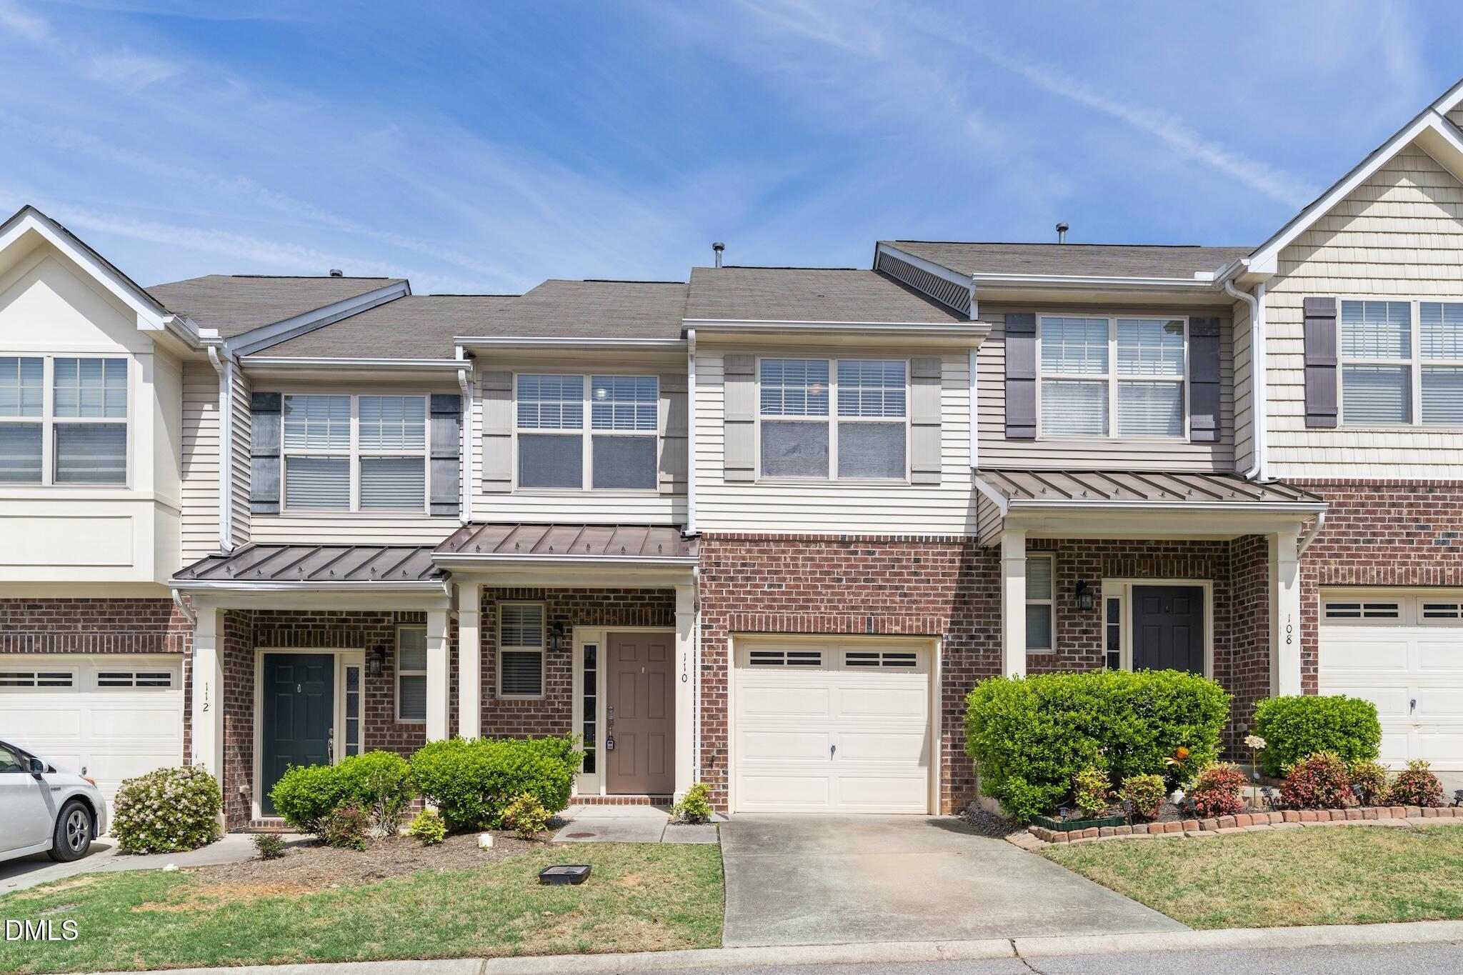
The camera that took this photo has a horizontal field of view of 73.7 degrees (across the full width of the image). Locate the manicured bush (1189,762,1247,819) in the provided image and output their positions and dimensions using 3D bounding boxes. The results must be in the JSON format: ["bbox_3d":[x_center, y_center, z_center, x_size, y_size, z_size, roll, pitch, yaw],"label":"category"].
[{"bbox_3d":[4.239,2.641,8.500,0.480,0.470,0.460,0,-1,-1],"label":"manicured bush"}]

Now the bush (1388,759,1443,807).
[{"bbox_3d":[6.746,2.886,9.611,0.540,0.440,0.510,0,-1,-2],"label":"bush"}]

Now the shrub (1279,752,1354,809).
[{"bbox_3d":[5.763,2.891,9.595,0.740,0.560,0.650,0,-1,-1],"label":"shrub"}]

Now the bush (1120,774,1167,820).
[{"bbox_3d":[3.623,2.728,8.600,0.410,0.400,0.400,0,-1,-1],"label":"bush"}]

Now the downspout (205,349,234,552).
[{"bbox_3d":[-5.825,-0.417,11.164,0.182,2.387,0.380,0,-1,-2],"label":"downspout"}]

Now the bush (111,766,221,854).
[{"bbox_3d":[-5.892,3.279,10.160,1.150,0.870,1.020,0,-1,-2],"label":"bush"}]

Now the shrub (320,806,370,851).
[{"bbox_3d":[-3.955,3.488,9.999,0.490,0.460,0.470,0,-1,-1],"label":"shrub"}]

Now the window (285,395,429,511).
[{"bbox_3d":[-4.606,-0.428,11.933,1.789,1.442,0.120,0,-1,-2],"label":"window"}]

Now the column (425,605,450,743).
[{"bbox_3d":[-3.308,2.671,11.070,0.230,2.570,0.230,0,-1,-1],"label":"column"}]

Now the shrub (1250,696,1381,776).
[{"bbox_3d":[5.929,2.536,9.900,1.250,0.820,1.050,0,-1,-1],"label":"shrub"}]

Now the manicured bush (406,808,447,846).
[{"bbox_3d":[-3.129,3.476,9.999,0.430,0.390,0.420,0,-1,-1],"label":"manicured bush"}]

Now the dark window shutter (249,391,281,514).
[{"bbox_3d":[-5.666,-0.422,11.885,0.365,1.482,0.050,0,-1,-2],"label":"dark window shutter"}]

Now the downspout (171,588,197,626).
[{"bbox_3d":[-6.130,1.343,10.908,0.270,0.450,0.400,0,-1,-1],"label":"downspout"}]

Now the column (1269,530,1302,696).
[{"bbox_3d":[6.176,1.795,10.908,0.230,2.600,0.230,0,-1,-1],"label":"column"}]

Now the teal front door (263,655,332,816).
[{"bbox_3d":[-5.345,3.044,12.019,0.910,2.020,0.070,0,-1,-1],"label":"teal front door"}]

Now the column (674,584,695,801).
[{"bbox_3d":[-0.517,2.371,10.900,0.240,2.550,0.240,0,-1,-1],"label":"column"}]

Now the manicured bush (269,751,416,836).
[{"bbox_3d":[-4.171,3.285,10.454,1.550,0.920,1.000,0,-1,-1],"label":"manicured bush"}]

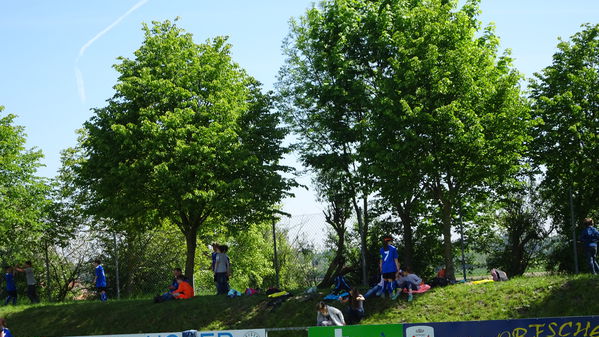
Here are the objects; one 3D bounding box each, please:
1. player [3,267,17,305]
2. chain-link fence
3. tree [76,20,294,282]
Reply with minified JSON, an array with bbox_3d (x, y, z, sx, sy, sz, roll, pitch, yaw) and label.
[{"bbox_3d":[-9.020,3.667,43.200,0.420,1.220,0.380,-2,-6,-12],"label":"player"},{"bbox_3d":[-4.387,2.895,41.900,12.980,2.050,0.100,-7,-7,36],"label":"chain-link fence"},{"bbox_3d":[-3.315,-0.375,39.900,6.100,7.700,5.800,-3,-6,0],"label":"tree"}]

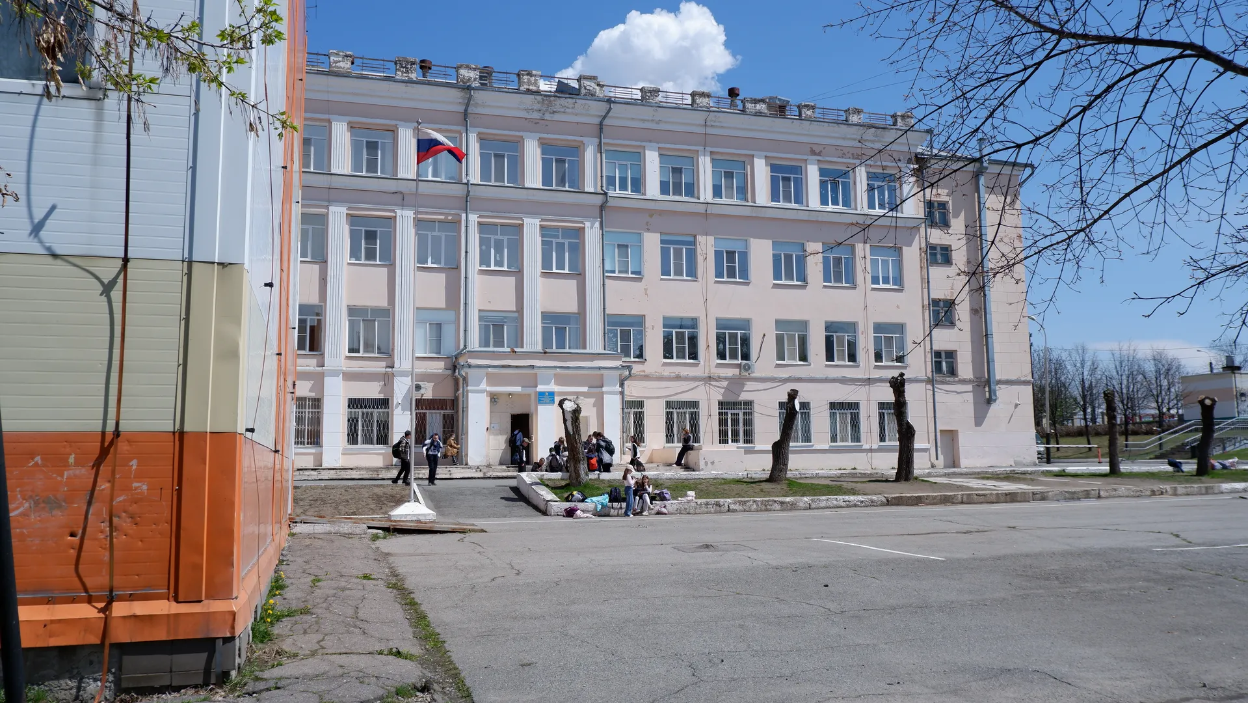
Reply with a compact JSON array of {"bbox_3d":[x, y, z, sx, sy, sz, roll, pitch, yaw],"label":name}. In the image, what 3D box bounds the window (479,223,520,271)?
[{"bbox_3d":[-5.056,-4.226,36.240,1.674,1.854,0.150,1,-7,-16],"label":"window"}]

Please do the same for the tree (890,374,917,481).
[{"bbox_3d":[10.742,2.919,34.300,0.750,4.097,0.750,1,-7,-16],"label":"tree"}]

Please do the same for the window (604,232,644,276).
[{"bbox_3d":[0.026,-4.384,40.389,1.785,2.025,0.150,1,-7,-16],"label":"window"}]

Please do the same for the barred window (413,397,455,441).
[{"bbox_3d":[-7.906,2.905,37.106,1.726,2.000,0.200,1,-7,-16],"label":"barred window"}]

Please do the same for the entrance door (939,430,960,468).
[{"bbox_3d":[16.062,4.838,44.290,1.000,1.854,0.250,1,-7,-16],"label":"entrance door"}]

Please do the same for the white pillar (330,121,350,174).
[{"bbox_3d":[-11.769,-8.368,36.995,0.663,2.201,0.200,1,-7,-16],"label":"white pillar"}]

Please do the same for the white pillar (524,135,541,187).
[{"bbox_3d":[-4.062,-8.207,39.175,0.657,2.208,0.200,1,-7,-16],"label":"white pillar"}]

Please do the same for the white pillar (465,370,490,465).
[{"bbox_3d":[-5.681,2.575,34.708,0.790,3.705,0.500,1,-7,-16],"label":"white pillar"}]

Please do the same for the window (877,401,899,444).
[{"bbox_3d":[12.223,3.200,40.399,1.585,1.932,0.150,1,-7,-16],"label":"window"}]

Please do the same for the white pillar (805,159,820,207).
[{"bbox_3d":[9.136,-8.124,43.294,0.560,2.422,0.200,1,-7,-16],"label":"white pillar"}]

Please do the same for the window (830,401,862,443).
[{"bbox_3d":[10.354,3.350,41.962,1.672,1.945,0.200,1,-6,-16],"label":"window"}]

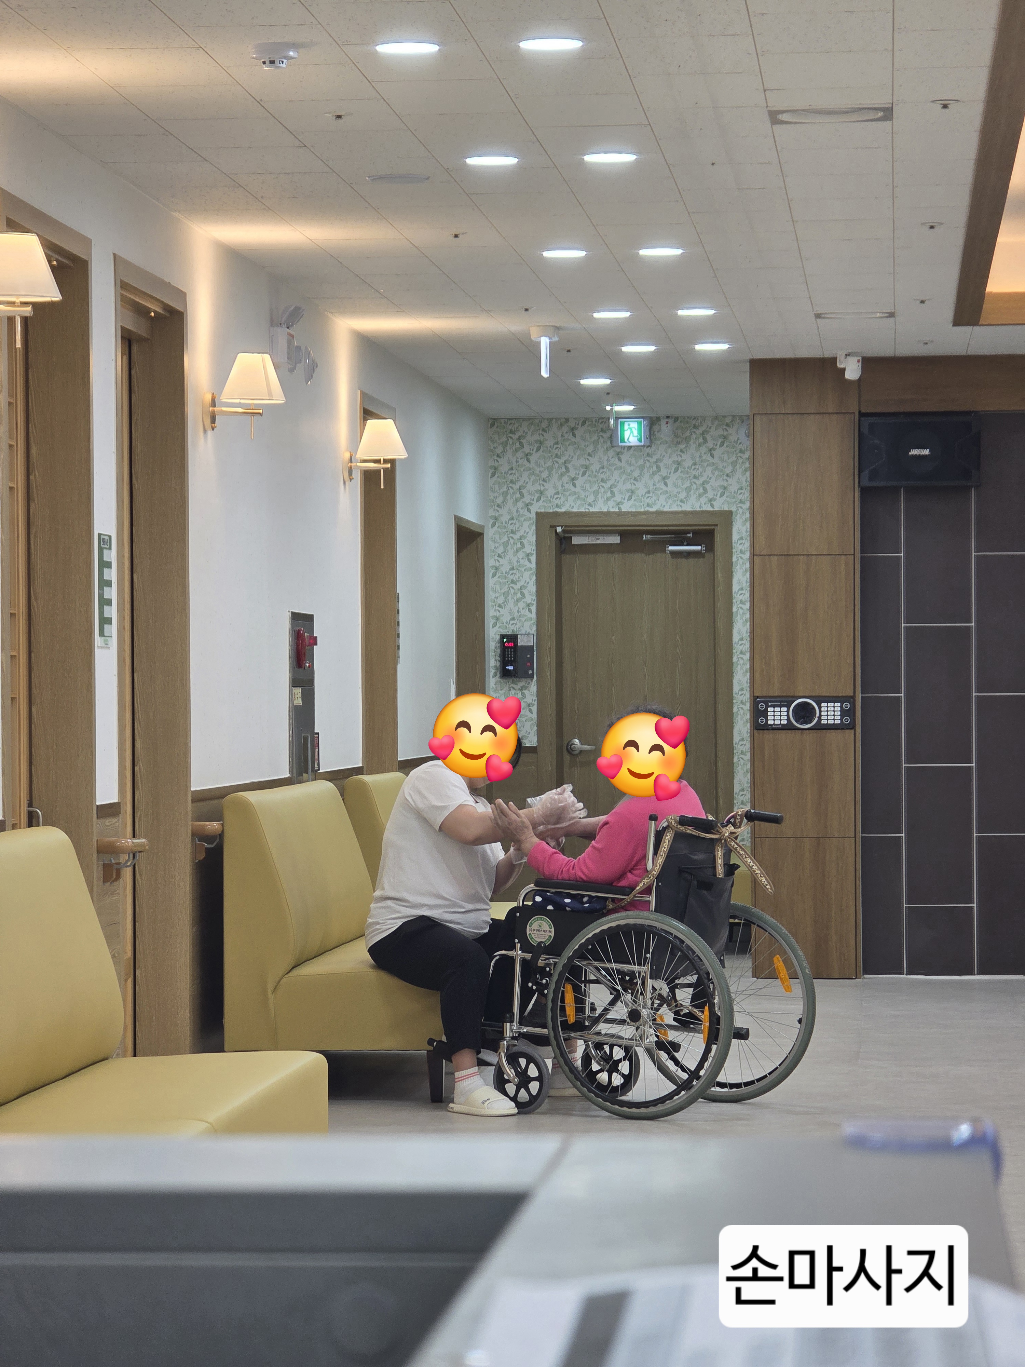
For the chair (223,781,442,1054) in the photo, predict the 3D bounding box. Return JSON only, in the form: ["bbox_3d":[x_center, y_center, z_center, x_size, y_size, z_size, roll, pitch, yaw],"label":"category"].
[{"bbox_3d":[-0.454,0.797,14.528,0.659,0.930,1.900,0,0,5],"label":"chair"}]

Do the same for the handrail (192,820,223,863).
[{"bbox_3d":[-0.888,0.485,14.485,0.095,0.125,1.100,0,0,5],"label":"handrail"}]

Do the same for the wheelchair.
[{"bbox_3d":[0.305,0.811,13.421,1.060,0.885,0.650,0,0,29],"label":"wheelchair"}]

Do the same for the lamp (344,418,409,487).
[{"bbox_3d":[-0.530,-0.899,17.682,0.245,0.268,0.205,0,0,5],"label":"lamp"}]

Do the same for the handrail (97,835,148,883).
[{"bbox_3d":[-1.066,0.477,12.436,0.095,0.130,0.280,0,0,5],"label":"handrail"}]

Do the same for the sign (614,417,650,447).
[{"bbox_3d":[0.616,-1.304,23.550,0.195,0.150,0.040,0,0,5],"label":"sign"}]

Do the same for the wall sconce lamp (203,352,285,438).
[{"bbox_3d":[-0.835,-0.903,14.206,0.245,0.265,0.205,0,0,5],"label":"wall sconce lamp"}]

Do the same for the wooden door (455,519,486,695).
[{"bbox_3d":[-0.265,0.239,22.733,0.150,2.106,1.450,0,0,5],"label":"wooden door"}]

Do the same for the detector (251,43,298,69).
[{"bbox_3d":[-0.531,-1.403,10.167,0.103,0.047,0.103,0,0,5],"label":"detector"}]

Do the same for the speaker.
[{"bbox_3d":[1.750,-0.992,19.480,0.520,0.305,0.290,0,0,5],"label":"speaker"}]

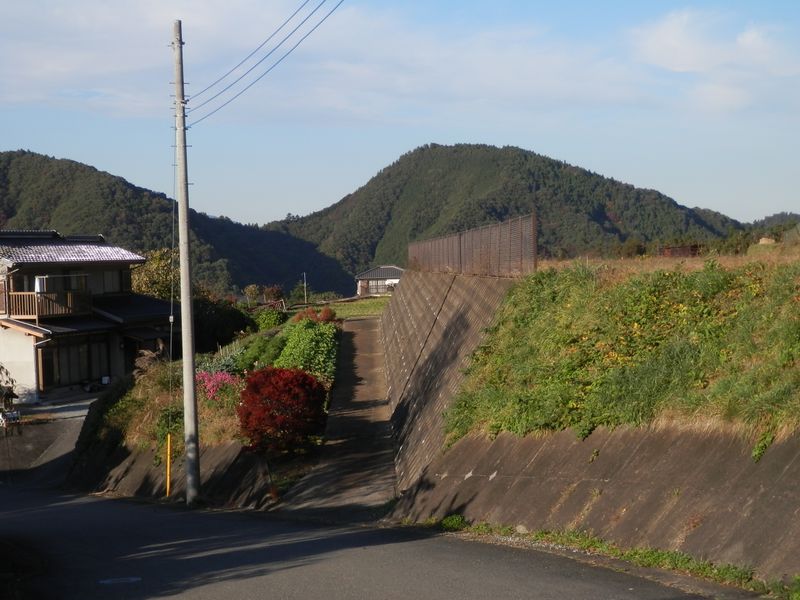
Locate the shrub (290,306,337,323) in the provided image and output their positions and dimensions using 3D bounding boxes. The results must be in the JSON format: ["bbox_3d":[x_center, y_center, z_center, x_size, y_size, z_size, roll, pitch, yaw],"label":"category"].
[{"bbox_3d":[-4.106,0.809,66.015,2.100,1.000,1.700,-1,2,0],"label":"shrub"}]

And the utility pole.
[{"bbox_3d":[-5.275,-0.880,34.200,0.360,12.000,0.360,-1,2,0],"label":"utility pole"}]

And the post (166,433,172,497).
[{"bbox_3d":[-5.885,4.200,35.400,0.090,1.650,0.090,2,6,0],"label":"post"}]

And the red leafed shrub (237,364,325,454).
[{"bbox_3d":[-3.166,2.938,37.200,2.350,2.250,2.250,-1,2,0],"label":"red leafed shrub"}]

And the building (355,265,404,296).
[{"bbox_3d":[-1.439,-2.535,190.000,9.000,4.200,7.000,-1,2,-5],"label":"building"}]

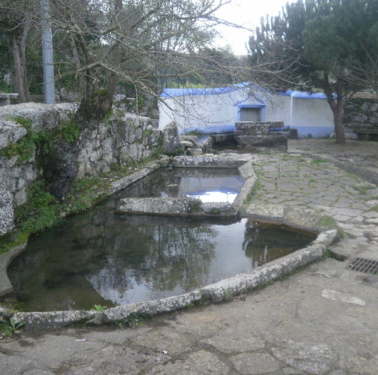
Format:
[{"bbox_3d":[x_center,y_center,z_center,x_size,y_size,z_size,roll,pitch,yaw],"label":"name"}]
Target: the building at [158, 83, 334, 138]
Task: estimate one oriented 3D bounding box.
[{"bbox_3d":[2.450,-3.473,19.800,7.400,2.450,2.200,1,11,6],"label":"building"}]

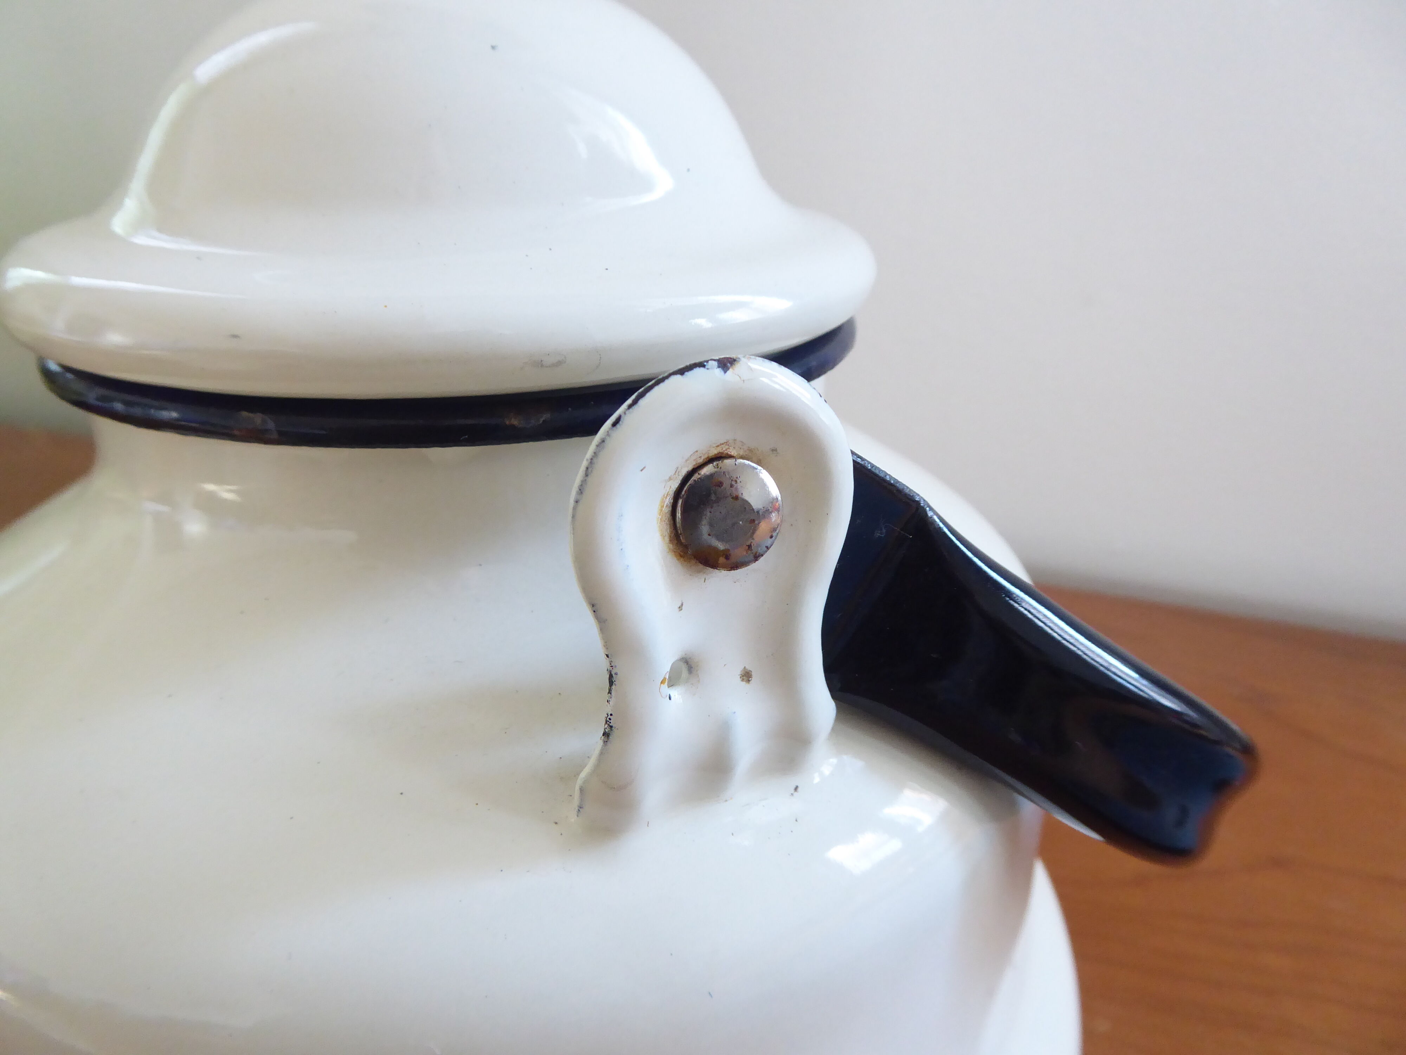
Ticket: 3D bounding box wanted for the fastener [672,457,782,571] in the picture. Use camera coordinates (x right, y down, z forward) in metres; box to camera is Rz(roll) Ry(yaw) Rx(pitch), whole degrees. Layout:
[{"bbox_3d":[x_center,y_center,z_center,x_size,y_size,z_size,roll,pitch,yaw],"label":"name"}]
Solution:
[{"bbox_3d":[0.002,-0.001,0.092,0.010,0.010,0.003,-11,16,-24],"label":"fastener"}]

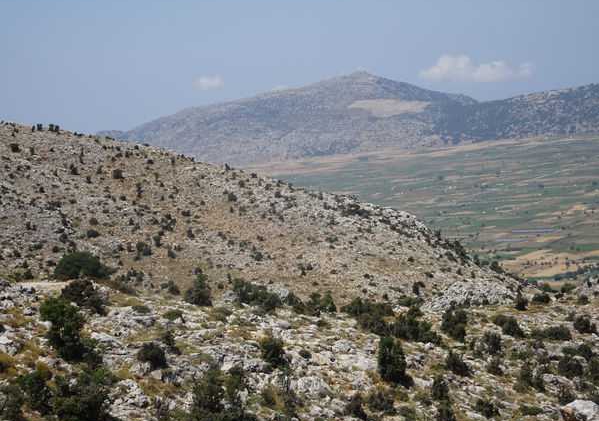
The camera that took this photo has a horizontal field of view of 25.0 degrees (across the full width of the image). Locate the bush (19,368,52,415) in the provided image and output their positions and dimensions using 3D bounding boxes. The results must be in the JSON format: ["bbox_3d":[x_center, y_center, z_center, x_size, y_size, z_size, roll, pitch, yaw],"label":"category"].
[{"bbox_3d":[-11.151,7.645,57.000,1.436,1.834,1.364,0,4,0],"label":"bush"}]

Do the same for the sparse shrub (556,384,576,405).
[{"bbox_3d":[16.312,11.241,82.444,1.222,1.185,1.100,0,5,0],"label":"sparse shrub"}]

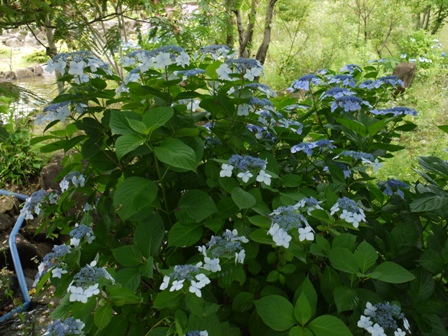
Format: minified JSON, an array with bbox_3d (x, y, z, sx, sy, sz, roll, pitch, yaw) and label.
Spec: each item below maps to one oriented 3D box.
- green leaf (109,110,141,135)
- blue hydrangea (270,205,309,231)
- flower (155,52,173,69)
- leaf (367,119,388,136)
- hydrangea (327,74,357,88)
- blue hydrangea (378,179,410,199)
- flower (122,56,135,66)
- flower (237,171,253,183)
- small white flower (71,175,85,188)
[{"bbox_3d":[-0.272,-0.128,1.460,0.125,0.025,0.085,33,61,10],"label":"green leaf"},{"bbox_3d":[0.165,0.124,1.300,0.100,0.050,0.090,0,29,0],"label":"blue hydrangea"},{"bbox_3d":[-0.173,-0.307,1.480,0.050,0.045,0.020,0,11,0],"label":"flower"},{"bbox_3d":[0.498,-0.131,1.680,0.070,0.050,0.040,0,17,0],"label":"leaf"},{"bbox_3d":[0.458,-0.334,2.000,0.108,0.054,0.100,0,11,0],"label":"hydrangea"},{"bbox_3d":[0.576,0.069,1.750,0.107,0.055,0.095,0,11,0],"label":"blue hydrangea"},{"bbox_3d":[-0.262,-0.292,1.420,0.032,0.026,0.020,3,17,11],"label":"flower"},{"bbox_3d":[0.059,0.025,1.500,0.045,0.035,0.020,0,11,0],"label":"flower"},{"bbox_3d":[-0.417,0.039,1.480,0.036,0.038,0.016,-4,-5,-12],"label":"small white flower"}]

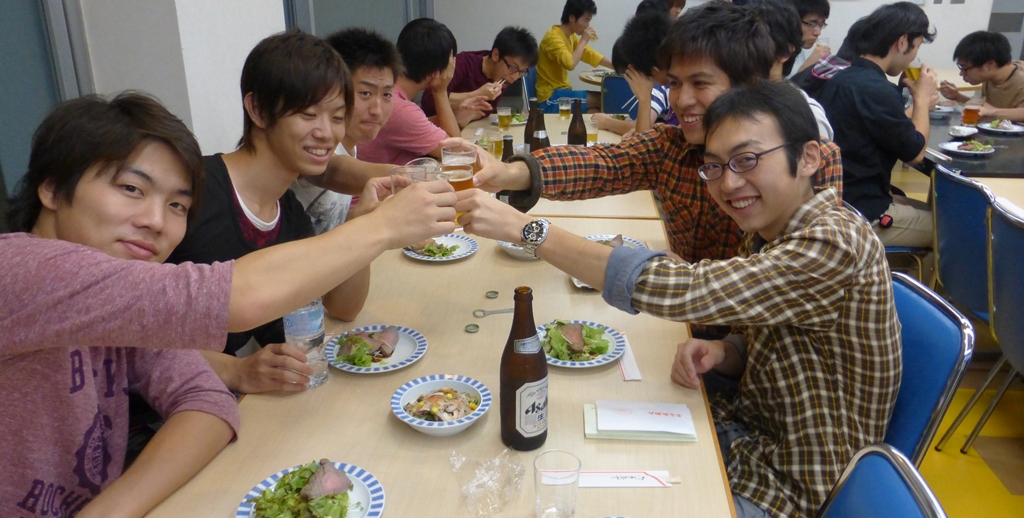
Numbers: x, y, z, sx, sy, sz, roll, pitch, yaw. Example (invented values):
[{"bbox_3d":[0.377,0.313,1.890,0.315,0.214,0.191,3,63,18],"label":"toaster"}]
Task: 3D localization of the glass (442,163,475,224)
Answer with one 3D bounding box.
[{"bbox_3d":[-0.104,-0.120,1.410,0.066,0.103,0.066,0,21,0],"label":"glass"}]

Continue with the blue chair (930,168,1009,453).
[{"bbox_3d":[1.730,0.107,2.619,0.520,0.790,0.460,2,21,4],"label":"blue chair"}]

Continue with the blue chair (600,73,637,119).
[{"bbox_3d":[0.840,-0.915,5.226,0.450,0.790,0.520,2,21,4],"label":"blue chair"}]

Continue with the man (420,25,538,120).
[{"bbox_3d":[-0.200,-0.579,3.833,0.680,1.180,0.500,4,22,11],"label":"man"}]

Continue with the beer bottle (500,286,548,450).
[{"bbox_3d":[0.020,0.178,1.221,0.077,0.277,0.077,0,21,0],"label":"beer bottle"}]

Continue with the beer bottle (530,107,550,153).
[{"bbox_3d":[0.110,-0.441,2.800,0.076,0.277,0.076,0,21,0],"label":"beer bottle"}]

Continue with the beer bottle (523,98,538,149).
[{"bbox_3d":[0.087,-0.512,2.981,0.076,0.277,0.076,0,21,0],"label":"beer bottle"}]

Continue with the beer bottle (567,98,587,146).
[{"bbox_3d":[0.257,-0.498,2.946,0.076,0.277,0.076,0,21,0],"label":"beer bottle"}]

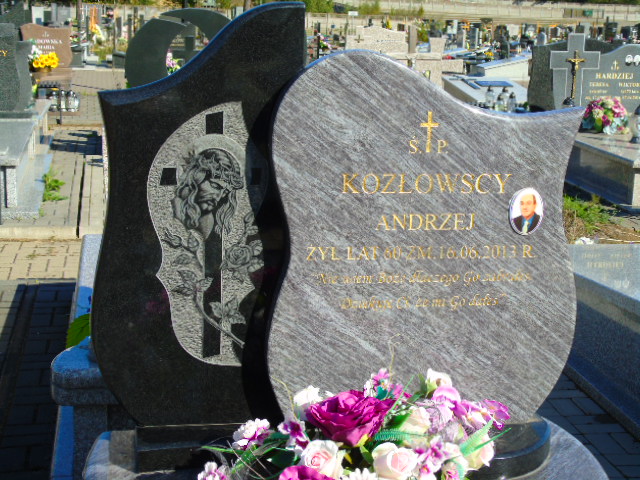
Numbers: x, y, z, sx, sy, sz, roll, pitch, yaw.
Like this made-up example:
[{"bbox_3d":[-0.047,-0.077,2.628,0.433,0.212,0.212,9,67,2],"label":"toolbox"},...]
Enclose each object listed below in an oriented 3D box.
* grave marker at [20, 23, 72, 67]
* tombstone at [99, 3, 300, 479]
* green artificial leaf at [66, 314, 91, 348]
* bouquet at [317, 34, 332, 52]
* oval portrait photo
[{"bbox_3d":[-3.402,-2.426,14.260,0.650,0.550,0.100,0,13,-10],"label":"grave marker"},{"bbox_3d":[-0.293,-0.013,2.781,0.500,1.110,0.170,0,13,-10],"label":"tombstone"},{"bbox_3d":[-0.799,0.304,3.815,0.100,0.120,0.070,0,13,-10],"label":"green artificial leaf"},{"bbox_3d":[0.066,-2.889,16.854,0.230,0.260,0.200,0,13,-10],"label":"bouquet"},{"bbox_3d":[0.514,-0.071,2.853,0.091,0.121,0.015,0,13,-10],"label":"oval portrait photo"}]

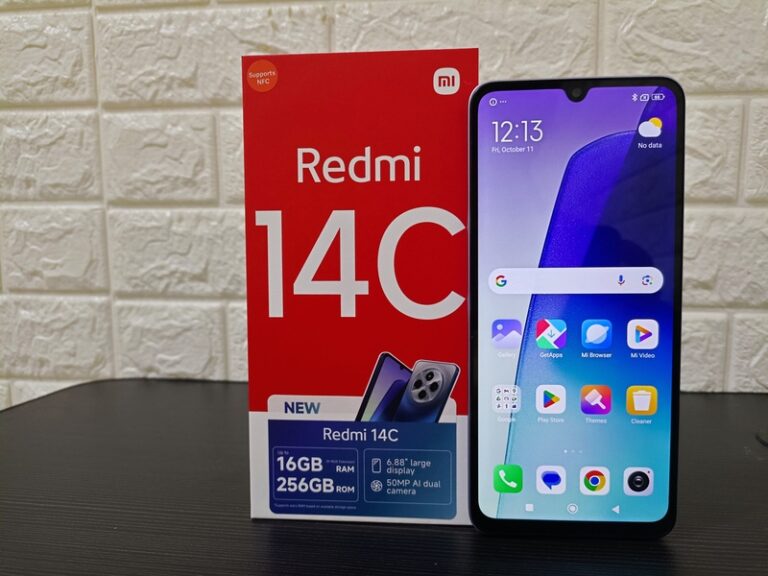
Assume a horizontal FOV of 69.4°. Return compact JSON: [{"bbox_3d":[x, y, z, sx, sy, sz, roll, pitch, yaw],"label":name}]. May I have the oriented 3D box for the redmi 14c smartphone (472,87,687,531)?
[{"bbox_3d":[0.071,0.009,0.207,0.078,0.172,0.009,0,3,4],"label":"redmi 14c smartphone"}]

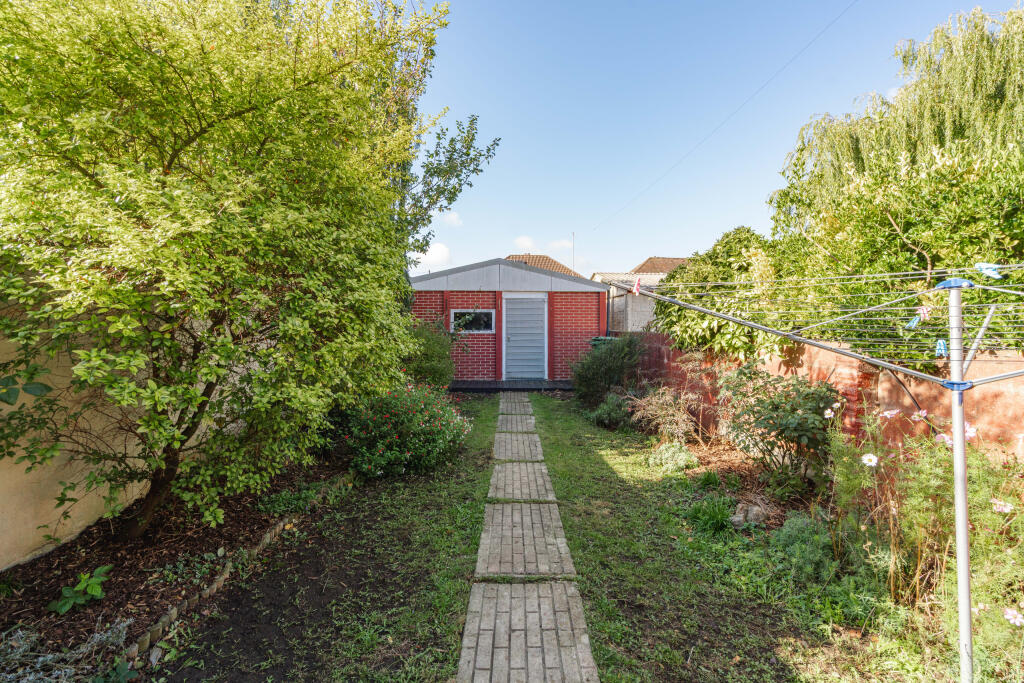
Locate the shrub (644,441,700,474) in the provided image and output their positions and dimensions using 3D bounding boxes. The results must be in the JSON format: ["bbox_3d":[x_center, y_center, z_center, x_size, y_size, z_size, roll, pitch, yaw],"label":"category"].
[{"bbox_3d":[1.580,1.142,4.520,0.500,0.260,0.440,0,2,0],"label":"shrub"}]

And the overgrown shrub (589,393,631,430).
[{"bbox_3d":[1.350,0.964,6.330,0.570,0.480,0.520,0,2,0],"label":"overgrown shrub"}]

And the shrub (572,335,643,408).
[{"bbox_3d":[1.740,0.507,8.250,1.310,1.250,1.200,0,2,0],"label":"shrub"}]

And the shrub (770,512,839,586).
[{"bbox_3d":[1.690,1.177,2.640,0.340,0.330,0.340,0,2,0],"label":"shrub"}]

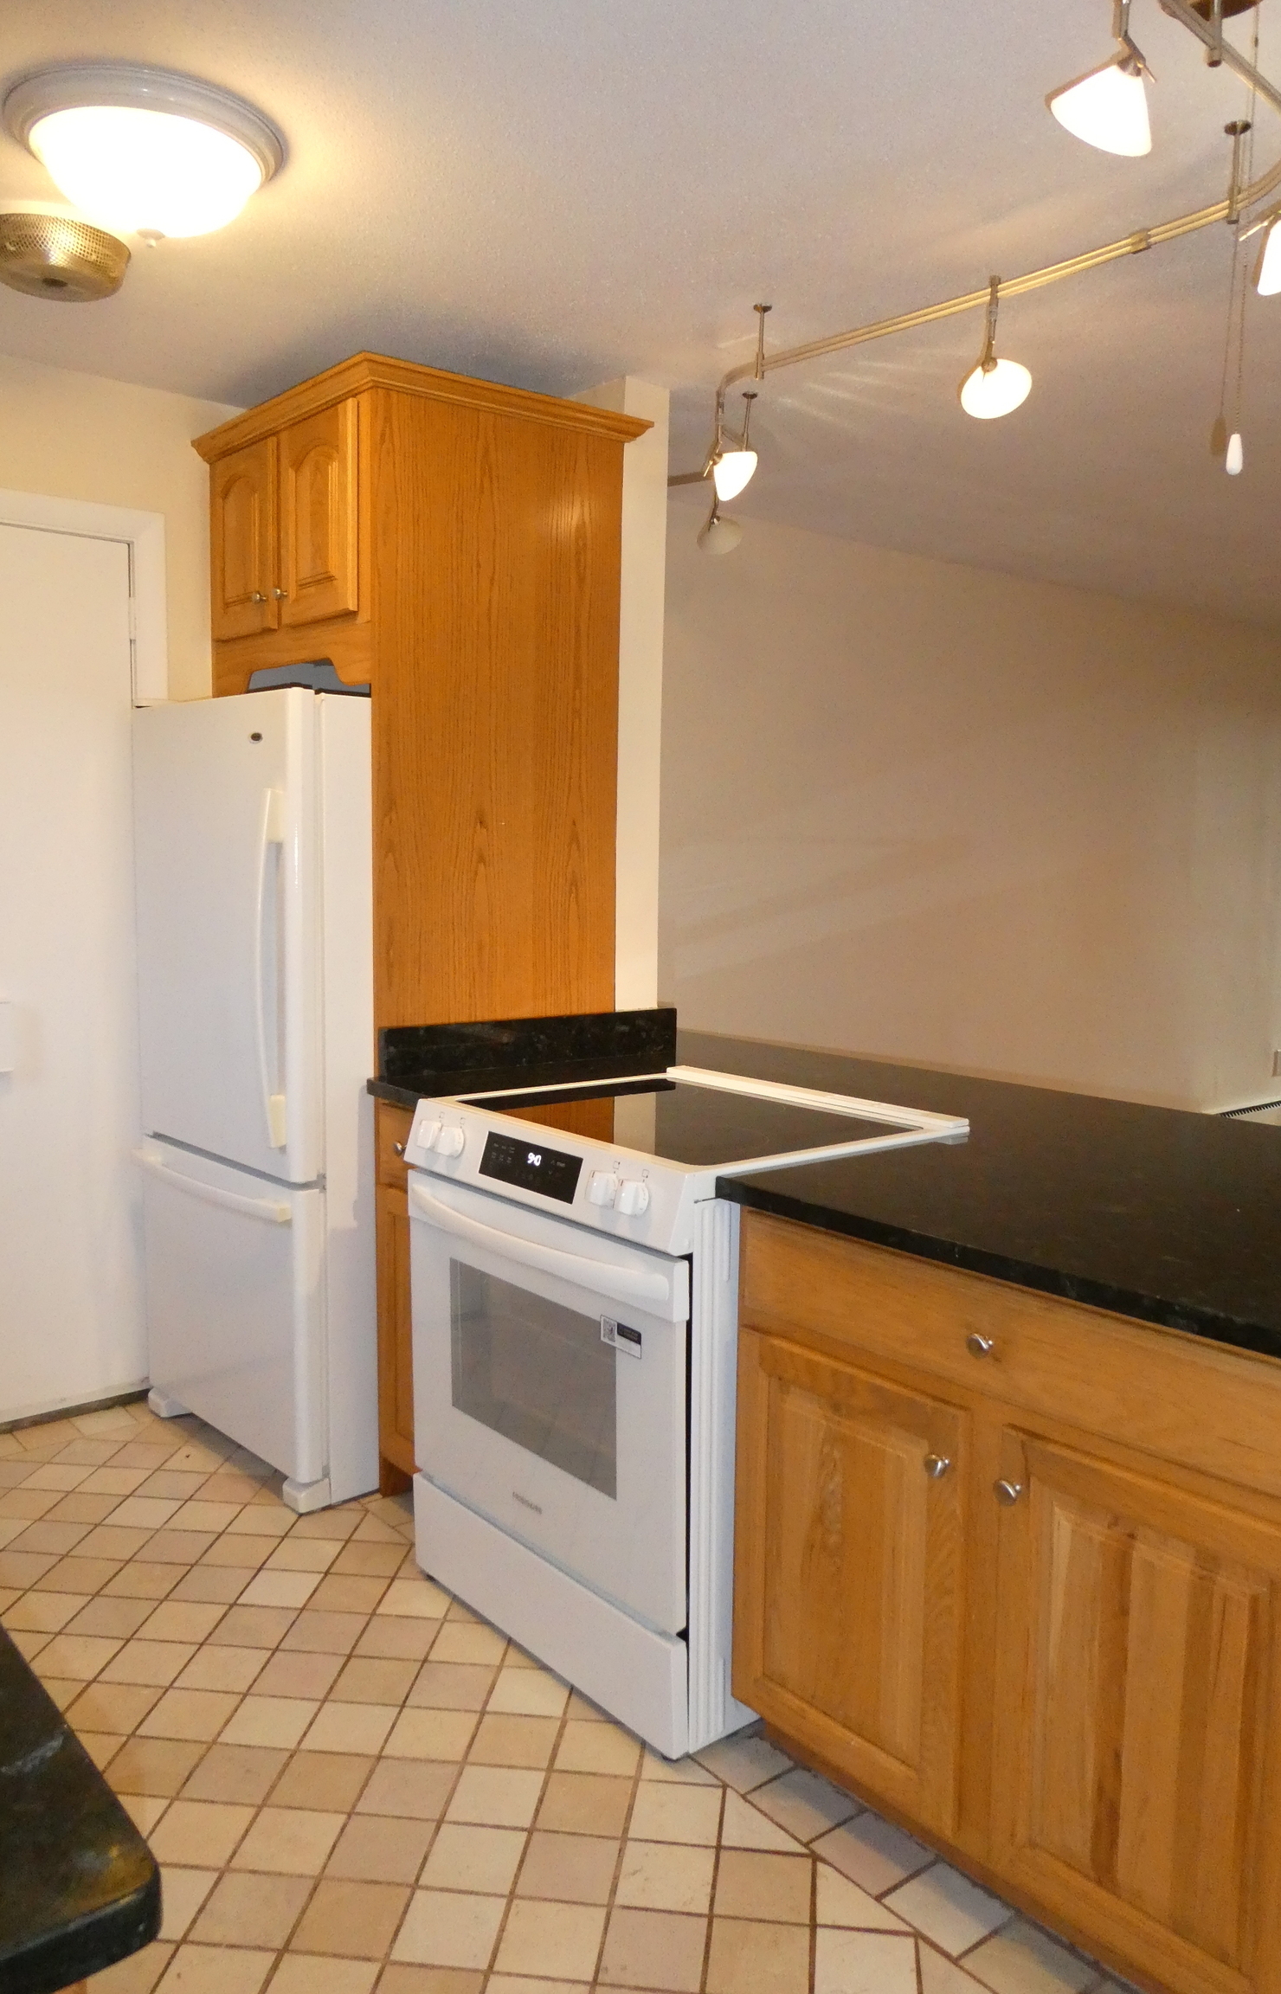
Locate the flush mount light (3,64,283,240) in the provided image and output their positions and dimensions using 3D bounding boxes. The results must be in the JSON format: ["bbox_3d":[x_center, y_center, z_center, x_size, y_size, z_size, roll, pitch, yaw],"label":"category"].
[{"bbox_3d":[-0.759,-1.255,2.134,0.406,0.159,0.406,-4,7,-39],"label":"flush mount light"}]

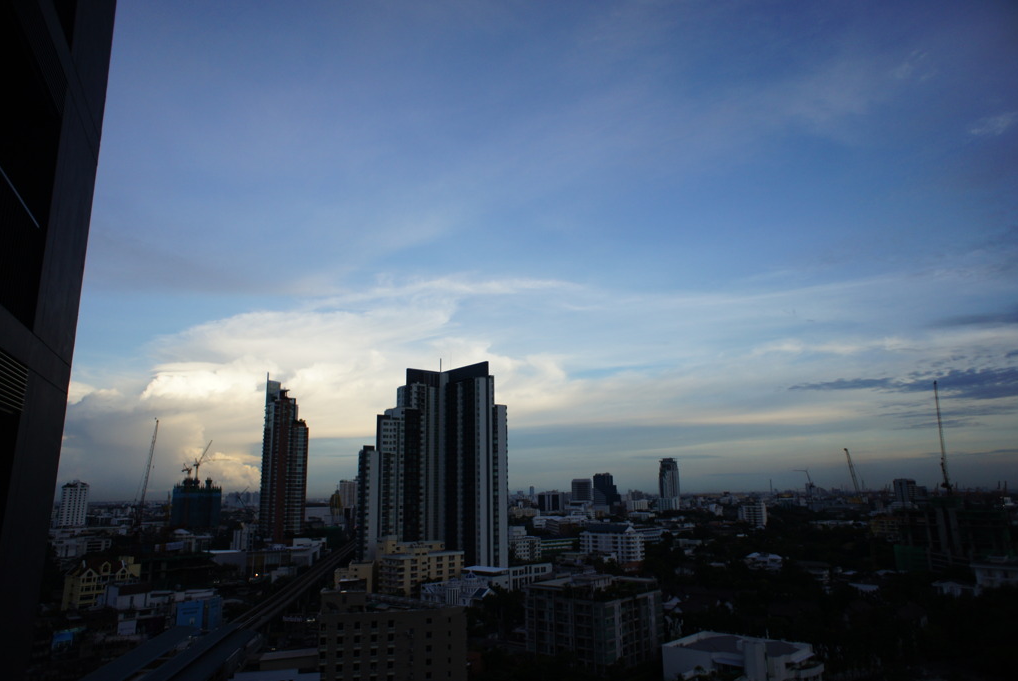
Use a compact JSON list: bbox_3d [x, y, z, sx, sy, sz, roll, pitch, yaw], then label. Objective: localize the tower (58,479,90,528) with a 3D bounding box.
[{"bbox_3d":[-488.270,183.330,765.080,26.000,59.000,17.000,4,-14,-22],"label":"tower"}]

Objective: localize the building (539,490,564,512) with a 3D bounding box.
[{"bbox_3d":[68.110,265.580,1118.760,38.000,41.000,24.000,1,-13,-10],"label":"building"}]

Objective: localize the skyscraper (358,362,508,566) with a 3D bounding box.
[{"bbox_3d":[-36.620,63.550,332.280,53.000,95.000,53.000,9,-16,-37],"label":"skyscraper"}]

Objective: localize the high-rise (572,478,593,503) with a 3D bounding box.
[{"bbox_3d":[135.070,289.040,1239.660,33.000,73.060,26.000,-2,-13,3],"label":"high-rise"}]

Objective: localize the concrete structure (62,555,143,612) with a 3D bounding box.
[{"bbox_3d":[-150.100,89.090,251.150,12.000,17.000,20.500,-8,-14,27],"label":"concrete structure"}]

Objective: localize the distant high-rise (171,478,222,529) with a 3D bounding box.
[{"bbox_3d":[-349.550,190.520,762.430,42.000,71.190,30.000,2,-13,-15],"label":"distant high-rise"}]

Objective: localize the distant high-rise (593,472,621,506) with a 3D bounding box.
[{"bbox_3d":[167.500,261.110,1170.670,44.000,69.500,35.000,-2,-13,5],"label":"distant high-rise"}]

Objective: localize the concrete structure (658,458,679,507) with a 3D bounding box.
[{"bbox_3d":[297.460,267.630,1271.250,30.000,97.000,28.000,-2,-13,5],"label":"concrete structure"}]

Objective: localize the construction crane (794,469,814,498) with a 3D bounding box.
[{"bbox_3d":[623.620,302.250,1442.180,40.000,61.920,9.000,-6,-14,22],"label":"construction crane"}]

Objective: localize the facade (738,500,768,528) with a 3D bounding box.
[{"bbox_3d":[248.150,176.790,692.240,26.000,27.500,14.000,-7,-14,24],"label":"facade"}]

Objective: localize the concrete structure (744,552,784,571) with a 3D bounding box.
[{"bbox_3d":[121.760,105.790,326.330,16.500,9.200,10.000,-8,-14,28],"label":"concrete structure"}]

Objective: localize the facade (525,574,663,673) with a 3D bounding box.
[{"bbox_3d":[26.650,84.830,211.260,26.000,24.220,34.700,-12,-16,39],"label":"facade"}]

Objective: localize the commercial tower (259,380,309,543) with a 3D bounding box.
[{"bbox_3d":[-188.470,106.500,572.960,33.000,147.100,26.000,1,-13,-8],"label":"commercial tower"}]

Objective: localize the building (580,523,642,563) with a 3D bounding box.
[{"bbox_3d":[68.950,135.930,452.590,42.000,28.970,14.000,-11,-16,37],"label":"building"}]

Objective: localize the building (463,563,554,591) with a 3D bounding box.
[{"bbox_3d":[-0.270,108.910,303.520,19.000,18.500,36.500,-13,-17,43],"label":"building"}]

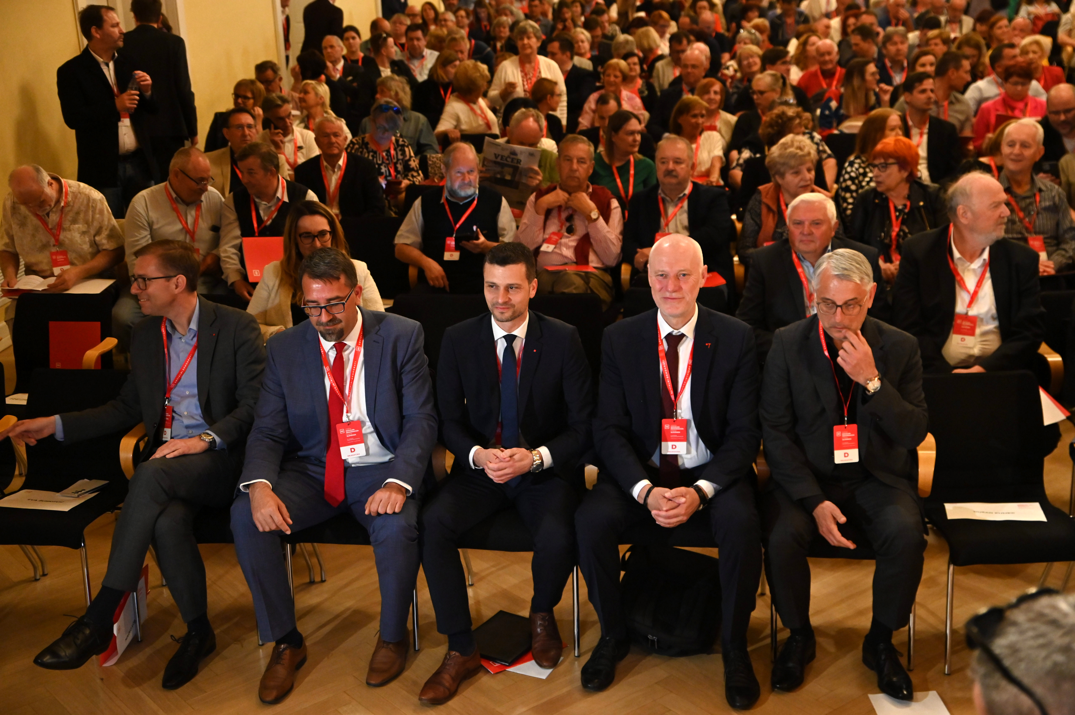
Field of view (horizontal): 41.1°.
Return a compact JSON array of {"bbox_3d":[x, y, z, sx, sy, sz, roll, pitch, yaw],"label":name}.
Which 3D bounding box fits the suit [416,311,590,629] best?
[{"bbox_3d":[-0.074,0.365,4.572,0.520,1.000,0.660,1,17,5],"label":"suit"}]

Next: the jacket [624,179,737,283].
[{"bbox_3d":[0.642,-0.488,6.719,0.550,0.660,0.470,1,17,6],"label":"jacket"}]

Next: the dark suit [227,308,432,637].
[{"bbox_3d":[-0.614,0.361,4.631,0.590,0.990,0.660,1,17,5],"label":"dark suit"}]

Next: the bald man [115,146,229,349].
[{"bbox_3d":[-1.613,-0.273,6.376,0.570,1.270,0.760,0,18,7],"label":"bald man"}]

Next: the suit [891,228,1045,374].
[{"bbox_3d":[1.537,-0.161,5.131,0.540,0.640,0.420,2,18,11],"label":"suit"}]

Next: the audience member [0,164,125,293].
[{"bbox_3d":[-2.192,-0.236,6.460,0.620,1.220,0.800,-1,18,5],"label":"audience member"}]

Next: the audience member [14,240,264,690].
[{"bbox_3d":[-1.295,0.288,4.591,0.757,1.310,0.726,4,19,17],"label":"audience member"}]

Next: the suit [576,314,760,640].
[{"bbox_3d":[0.399,0.351,4.289,0.560,0.980,0.620,0,18,8],"label":"suit"}]

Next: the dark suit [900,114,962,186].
[{"bbox_3d":[2.001,-0.941,7.482,0.500,0.680,0.420,-2,18,1],"label":"dark suit"}]

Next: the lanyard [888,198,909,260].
[{"bbox_3d":[1.525,-0.544,6.048,0.110,0.290,0.130,6,19,24],"label":"lanyard"}]

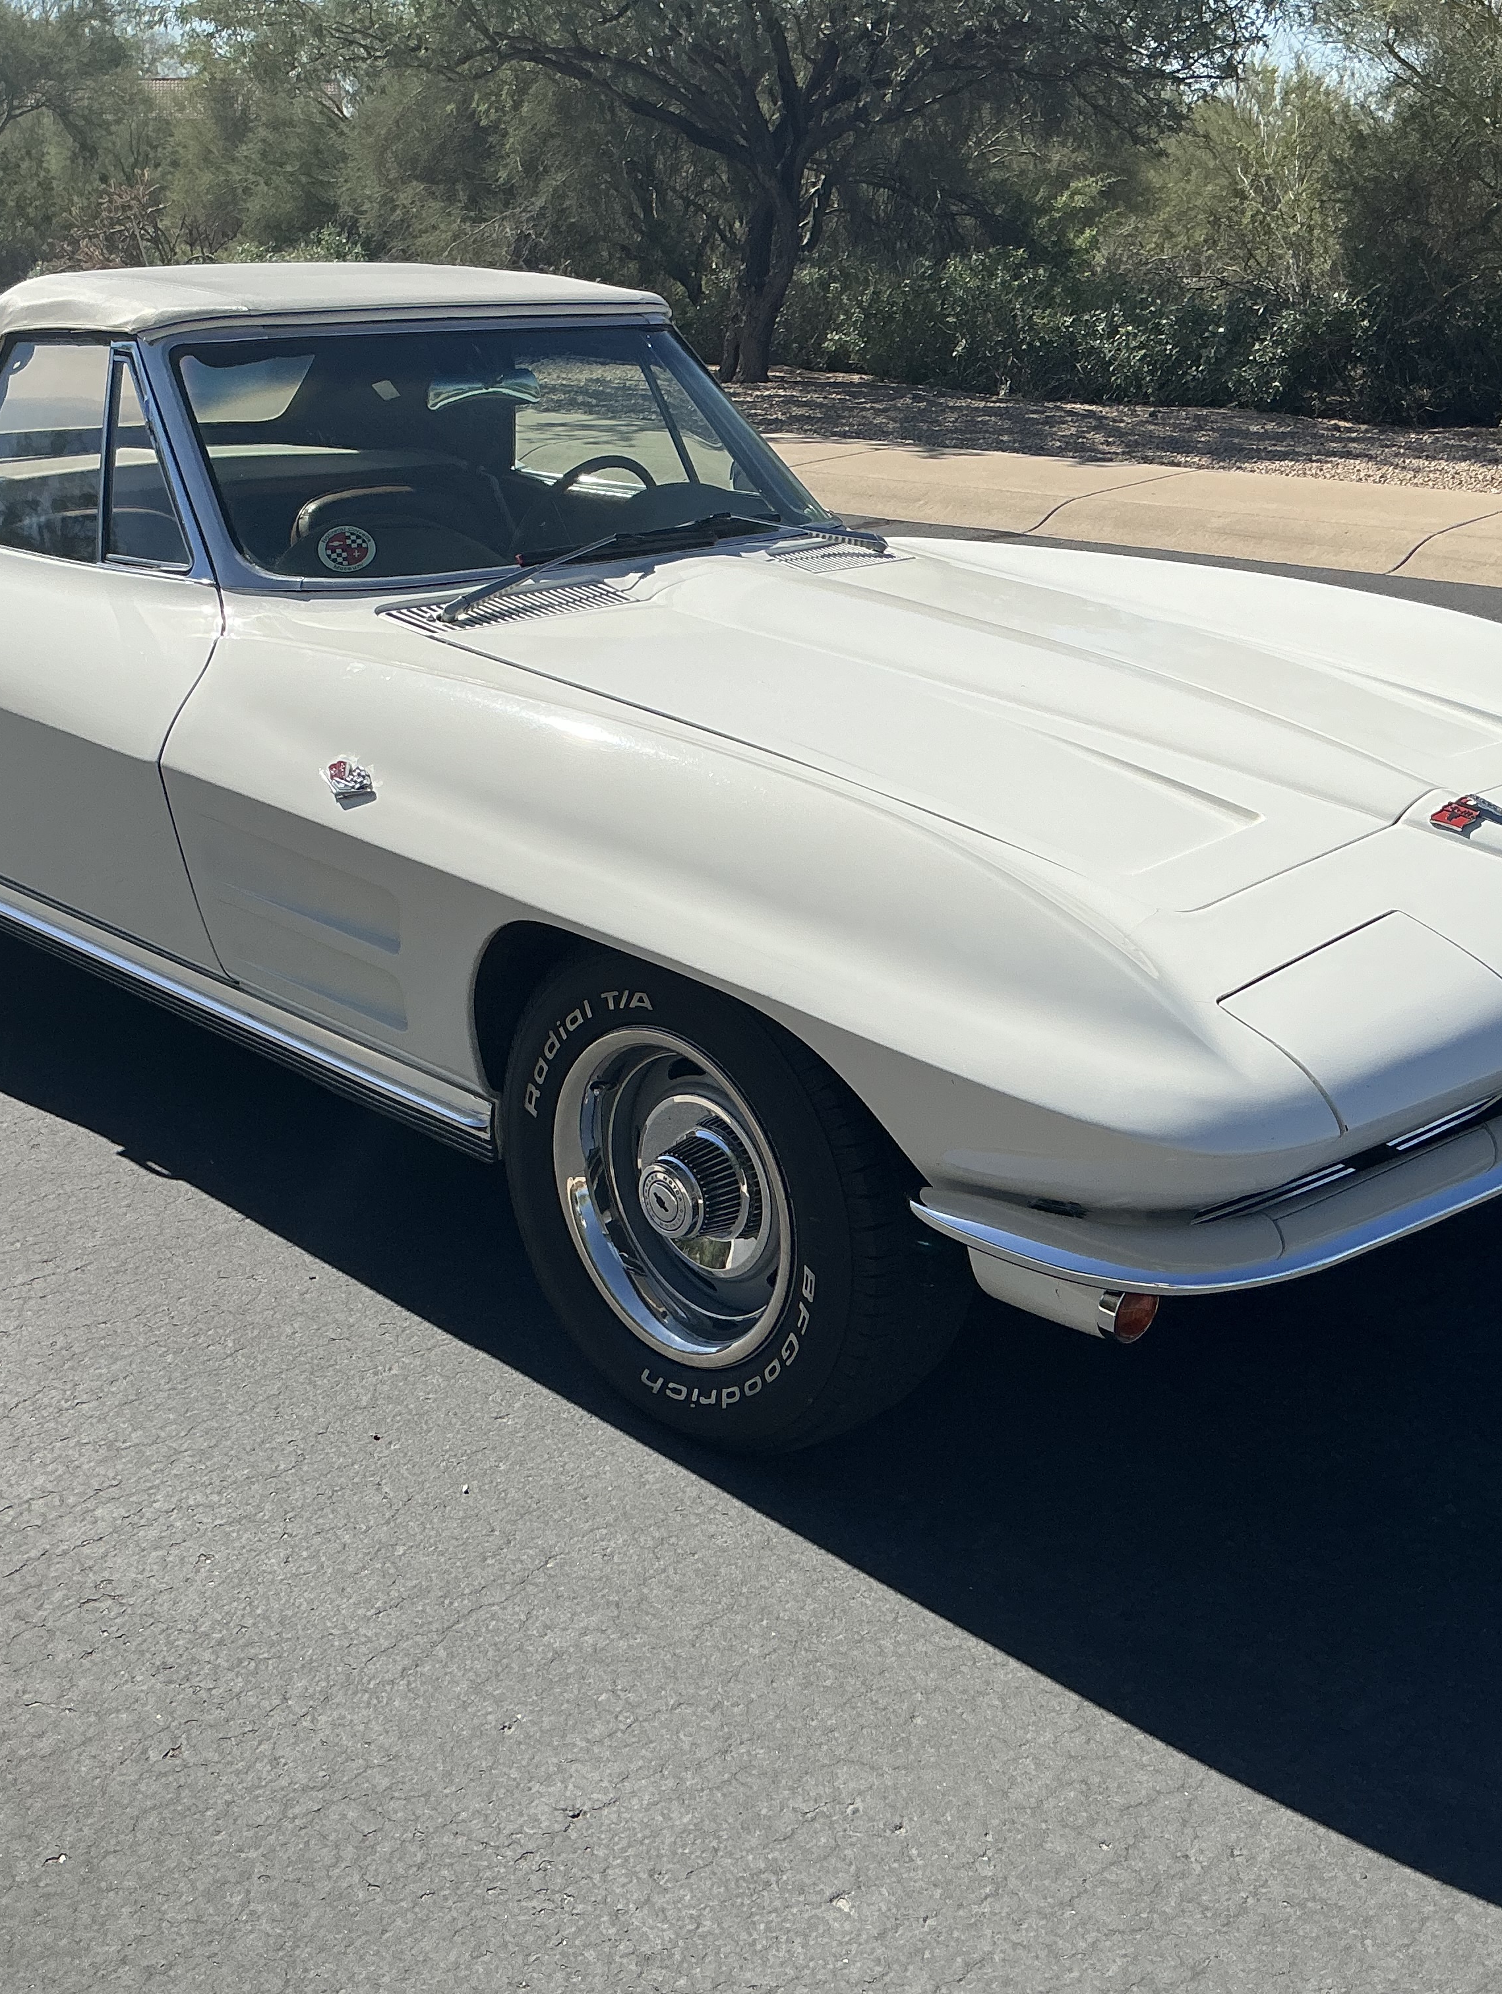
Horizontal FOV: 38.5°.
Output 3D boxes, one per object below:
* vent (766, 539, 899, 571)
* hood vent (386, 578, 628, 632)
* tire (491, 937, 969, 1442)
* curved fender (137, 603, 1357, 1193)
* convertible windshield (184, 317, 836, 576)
[{"bbox_3d":[0.165,-0.726,3.563,0.160,0.050,0.340,18,26,41],"label":"vent"},{"bbox_3d":[-0.337,-0.554,3.077,0.160,0.050,0.340,18,26,41],"label":"hood vent"},{"bbox_3d":[-0.032,0.211,2.513,0.636,0.636,0.215,18,26,41],"label":"tire"},{"bbox_3d":[-0.122,-0.094,2.518,1.820,0.520,0.375,18,26,41],"label":"curved fender"},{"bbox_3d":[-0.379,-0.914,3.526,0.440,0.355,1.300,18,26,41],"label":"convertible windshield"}]

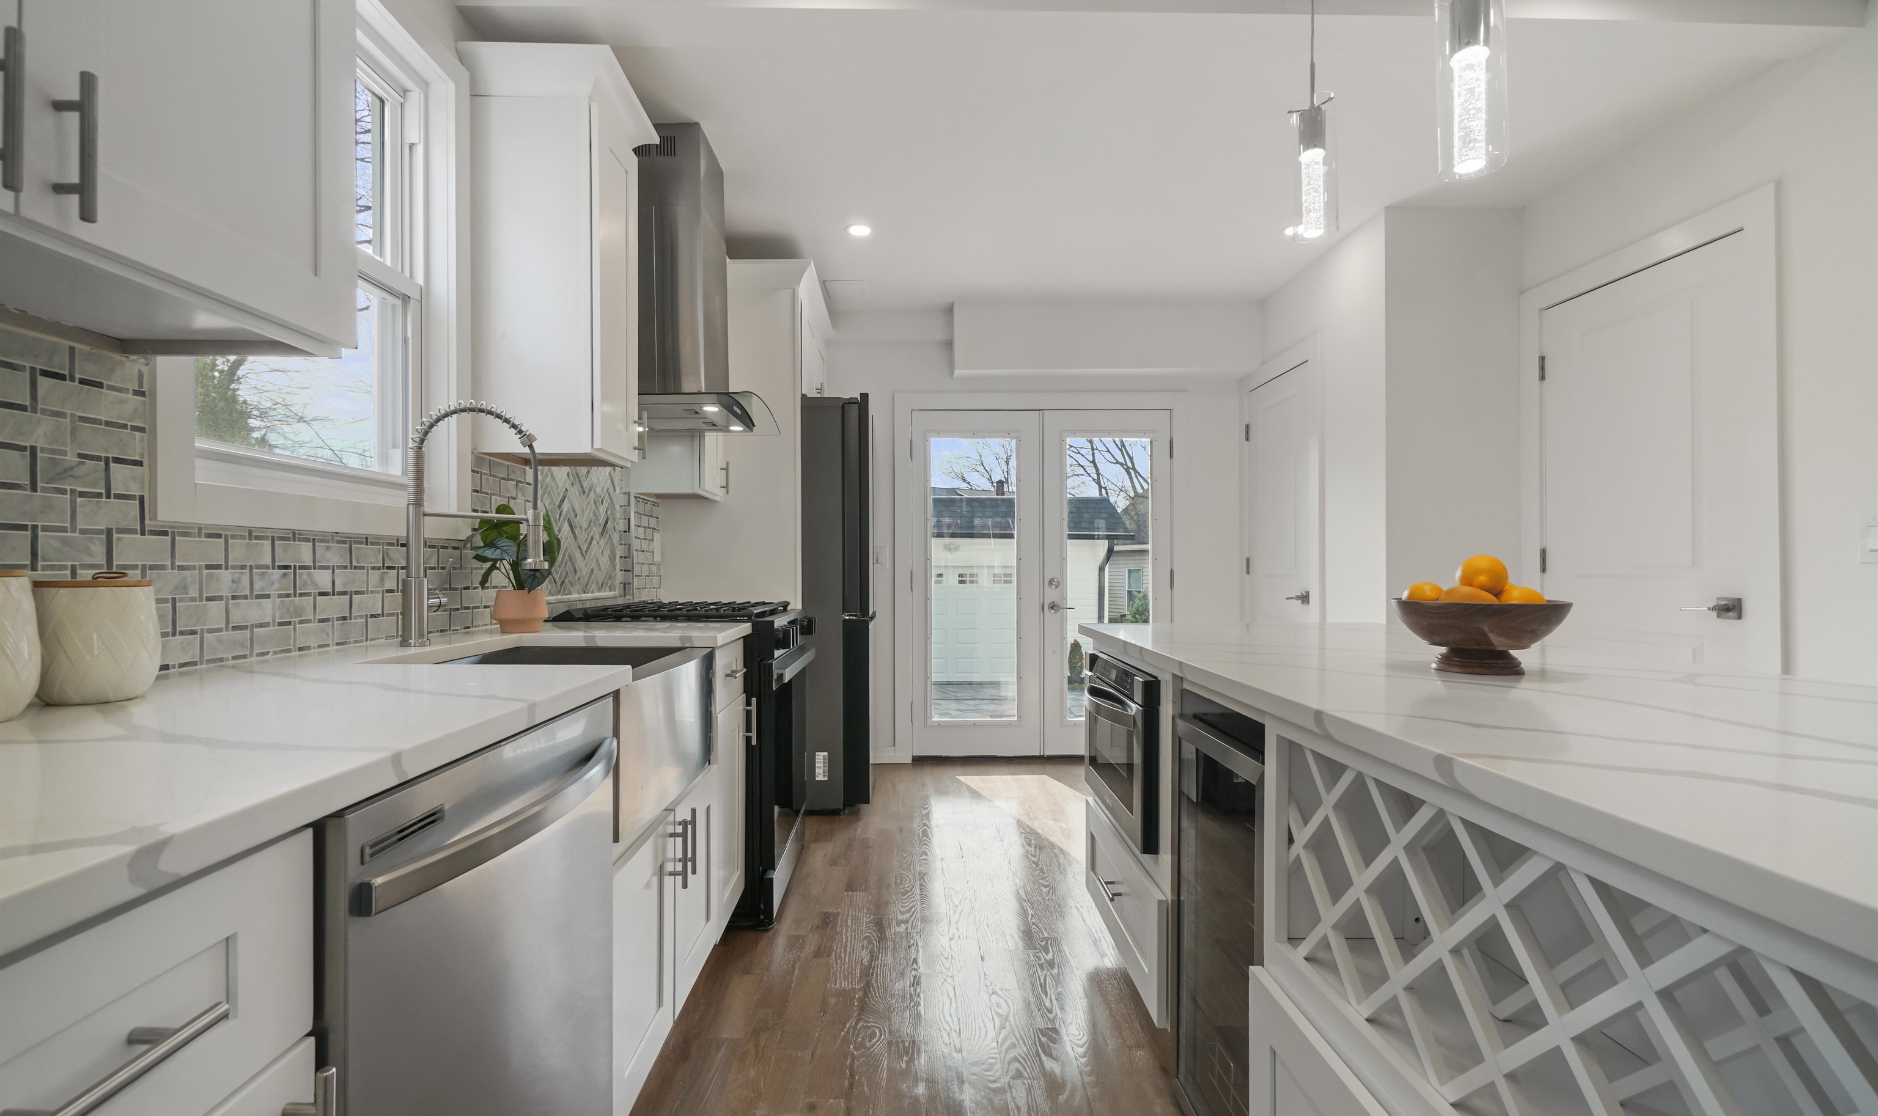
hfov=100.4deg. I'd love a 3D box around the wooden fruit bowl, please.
[{"bbox_3d":[0.912,0.129,1.319,0.252,0.118,0.252,0,0,0],"label":"wooden fruit bowl"}]

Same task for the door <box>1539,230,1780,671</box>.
[{"bbox_3d":[2.258,0.098,2.530,0.040,2.030,0.720,0,0,-2],"label":"door"}]

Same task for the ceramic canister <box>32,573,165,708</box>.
[{"bbox_3d":[-1.143,0.108,1.063,0.120,0.170,0.120,0,0,-2],"label":"ceramic canister"}]

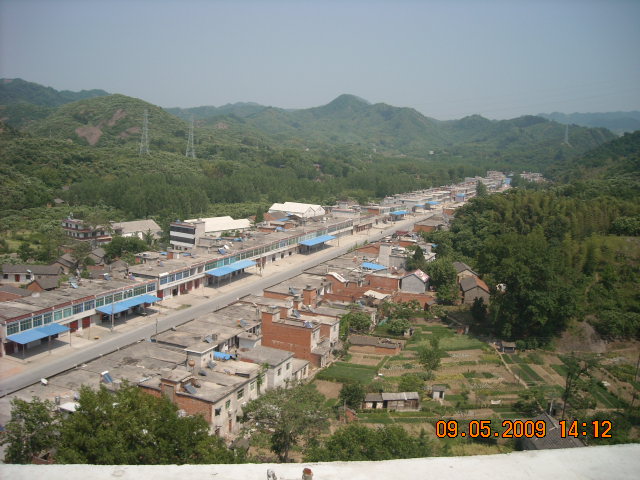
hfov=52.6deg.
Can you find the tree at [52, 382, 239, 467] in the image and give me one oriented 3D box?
[{"bbox_3d":[-22.281,25.211,82.956,23.310,13.270,15.150,1,10,0],"label":"tree"}]

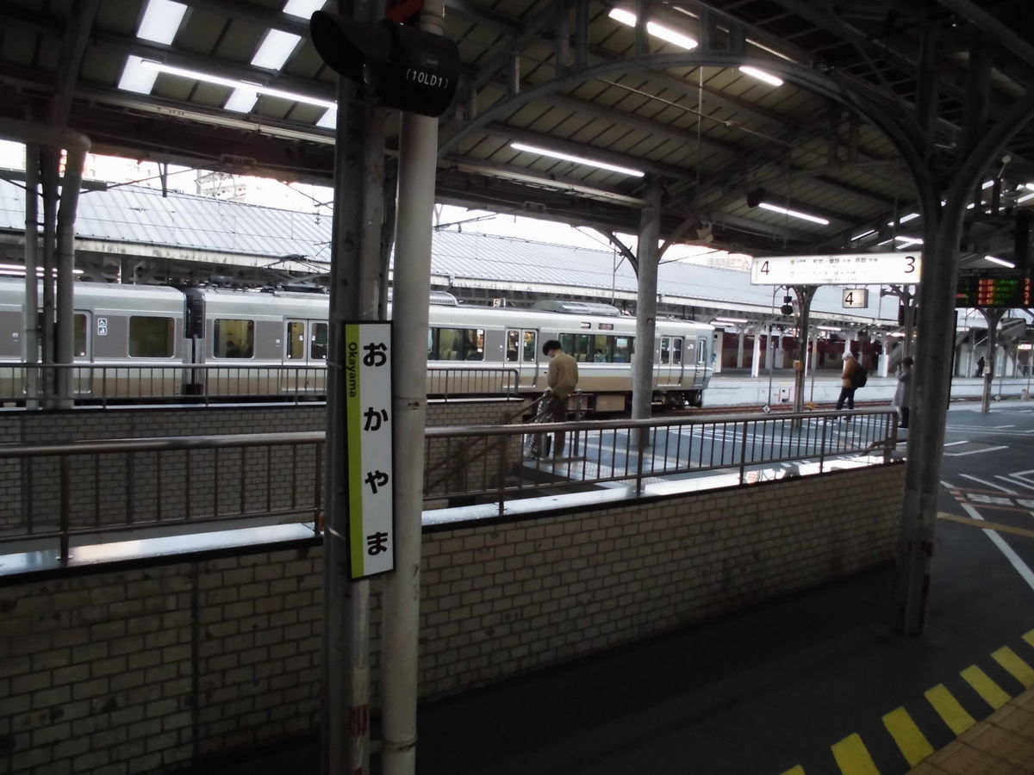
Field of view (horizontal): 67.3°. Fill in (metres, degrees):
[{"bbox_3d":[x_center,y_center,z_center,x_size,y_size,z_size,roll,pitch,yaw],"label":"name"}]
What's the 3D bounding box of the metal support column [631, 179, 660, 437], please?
[{"bbox_3d":[2.102,-1.193,12.448,0.300,4.274,0.300,-1,5,-38],"label":"metal support column"}]

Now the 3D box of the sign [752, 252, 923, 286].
[{"bbox_3d":[4.057,-1.506,9.963,0.180,0.365,2.190,-1,6,-43],"label":"sign"}]

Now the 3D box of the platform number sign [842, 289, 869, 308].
[{"bbox_3d":[6.835,-1.779,15.657,0.200,0.380,0.440,-1,5,-38],"label":"platform number sign"}]

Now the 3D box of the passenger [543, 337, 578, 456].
[{"bbox_3d":[0.621,0.149,11.145,0.360,1.646,0.460,6,5,40],"label":"passenger"}]

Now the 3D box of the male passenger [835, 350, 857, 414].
[{"bbox_3d":[7.712,-0.028,18.266,0.500,1.647,0.500,4,4,25],"label":"male passenger"}]

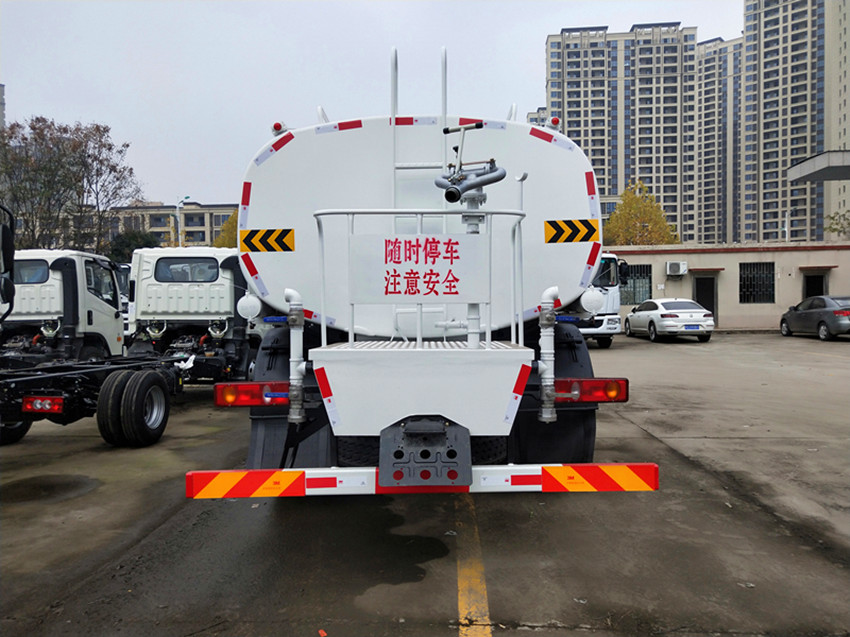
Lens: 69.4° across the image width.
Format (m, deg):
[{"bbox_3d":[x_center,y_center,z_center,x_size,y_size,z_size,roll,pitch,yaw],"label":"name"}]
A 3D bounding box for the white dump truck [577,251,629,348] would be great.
[{"bbox_3d":[4.493,-0.597,20.218,2.450,2.800,7.000,0,2,7],"label":"white dump truck"}]

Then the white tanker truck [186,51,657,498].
[{"bbox_3d":[-0.063,-0.284,7.085,2.450,3.070,8.100,-1,2,0],"label":"white tanker truck"}]

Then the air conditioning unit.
[{"bbox_3d":[10.225,-2.029,24.900,0.800,0.550,0.300,0,2,9],"label":"air conditioning unit"}]

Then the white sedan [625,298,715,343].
[{"bbox_3d":[8.411,0.009,21.313,1.870,1.450,4.850,-1,2,4],"label":"white sedan"}]

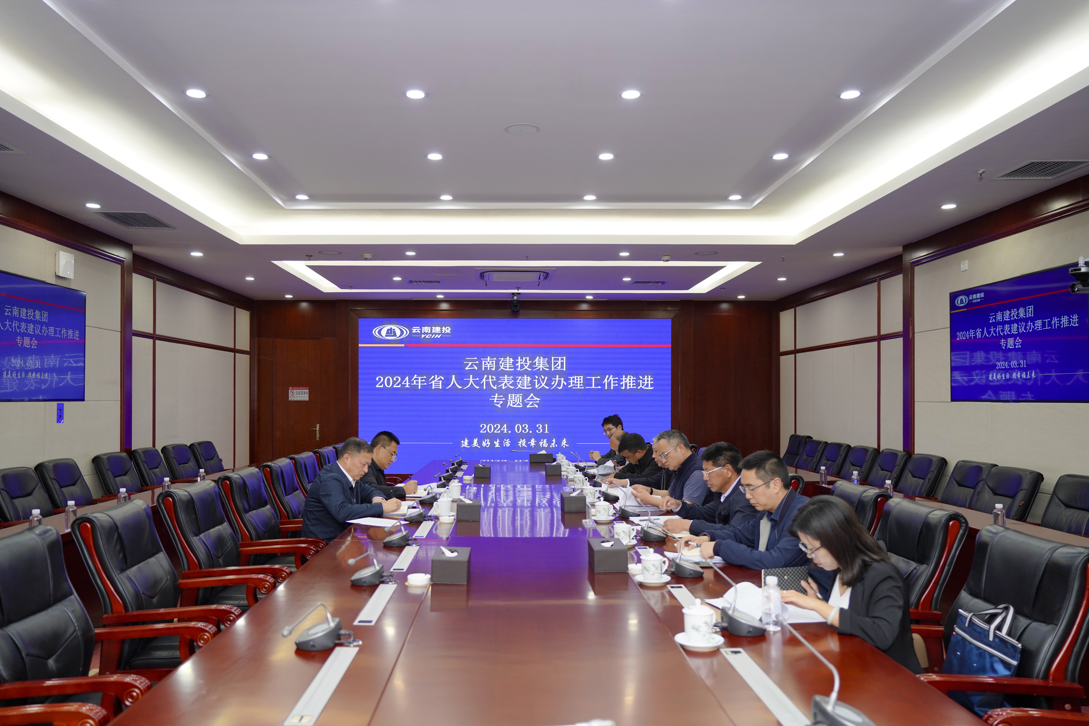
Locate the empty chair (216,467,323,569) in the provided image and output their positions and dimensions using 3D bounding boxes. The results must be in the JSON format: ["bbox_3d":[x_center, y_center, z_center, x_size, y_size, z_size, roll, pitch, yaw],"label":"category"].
[{"bbox_3d":[-1.684,1.220,5.144,0.660,1.060,0.640,0,-2,-4],"label":"empty chair"}]

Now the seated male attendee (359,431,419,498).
[{"bbox_3d":[-1.319,1.158,6.142,0.720,1.270,0.550,0,-2,-1],"label":"seated male attendee"}]

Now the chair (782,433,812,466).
[{"bbox_3d":[2.901,1.413,9.653,0.660,1.060,0.640,0,-2,-4],"label":"chair"}]

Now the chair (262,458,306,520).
[{"bbox_3d":[-1.617,1.238,5.640,0.680,1.060,0.610,0,-2,-1],"label":"chair"}]

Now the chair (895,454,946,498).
[{"bbox_3d":[2.997,1.317,6.709,0.620,1.000,0.610,0,-2,-4],"label":"chair"}]

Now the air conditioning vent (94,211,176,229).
[{"bbox_3d":[-3.572,-1.252,6.850,0.460,0.040,0.670,0,-2,0],"label":"air conditioning vent"}]

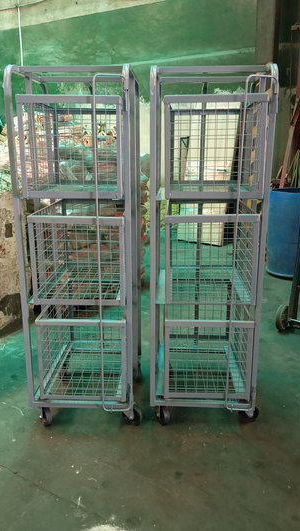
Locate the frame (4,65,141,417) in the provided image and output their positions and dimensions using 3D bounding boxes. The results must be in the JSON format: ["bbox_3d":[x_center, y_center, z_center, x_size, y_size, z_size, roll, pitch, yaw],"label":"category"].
[{"bbox_3d":[-0.315,-0.066,2.151,0.507,1.660,0.552,1,15,3],"label":"frame"}]

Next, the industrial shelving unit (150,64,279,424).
[{"bbox_3d":[0.268,-0.062,2.153,0.507,1.670,0.552,1,15,3],"label":"industrial shelving unit"}]

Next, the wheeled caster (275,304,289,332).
[{"bbox_3d":[0.995,0.398,3.245,0.047,0.203,0.203,9,18,31],"label":"wheeled caster"}]

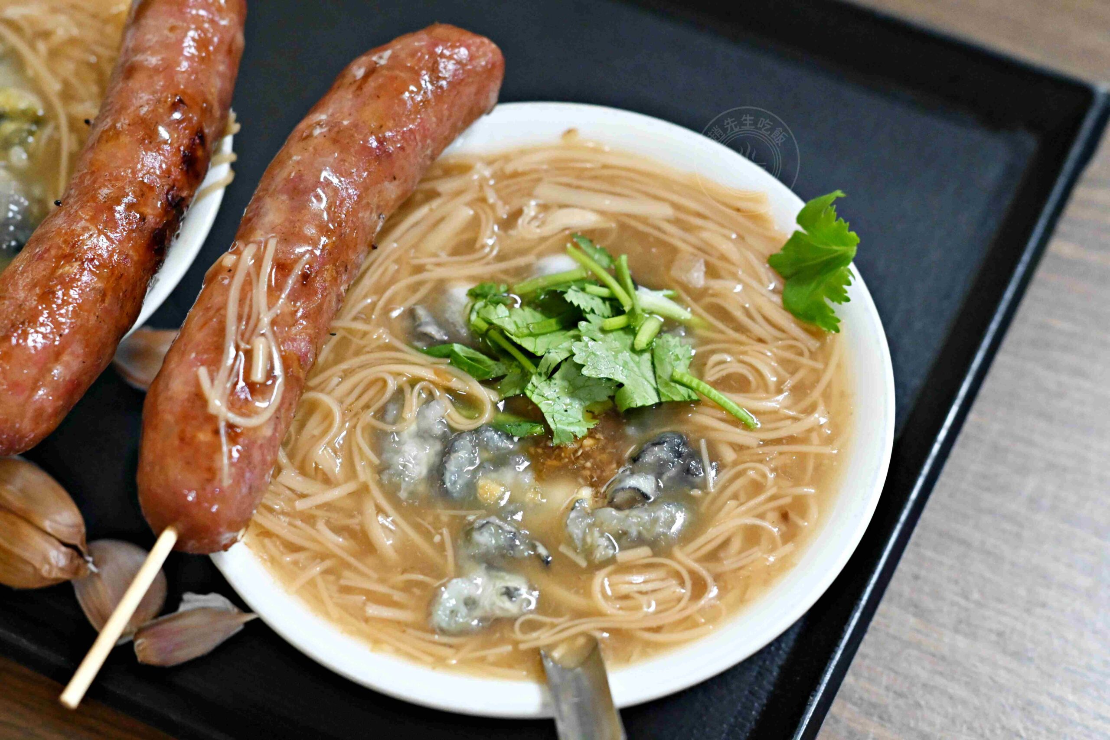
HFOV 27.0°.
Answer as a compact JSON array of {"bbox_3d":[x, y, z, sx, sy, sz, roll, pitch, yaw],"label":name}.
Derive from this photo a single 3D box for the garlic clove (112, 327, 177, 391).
[{"bbox_3d":[-0.099,-0.002,0.576,0.027,0.015,0.018,21,60,14],"label":"garlic clove"}]

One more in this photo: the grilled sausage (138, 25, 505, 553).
[{"bbox_3d":[-0.052,-0.022,0.490,0.038,0.030,0.143,20,60,13],"label":"grilled sausage"}]

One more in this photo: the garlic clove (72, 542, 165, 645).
[{"bbox_3d":[-0.102,0.052,0.542,0.021,0.016,0.027,-16,58,-8],"label":"garlic clove"}]

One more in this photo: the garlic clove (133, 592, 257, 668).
[{"bbox_3d":[-0.084,0.060,0.537,0.029,0.013,0.015,-19,59,-10],"label":"garlic clove"}]

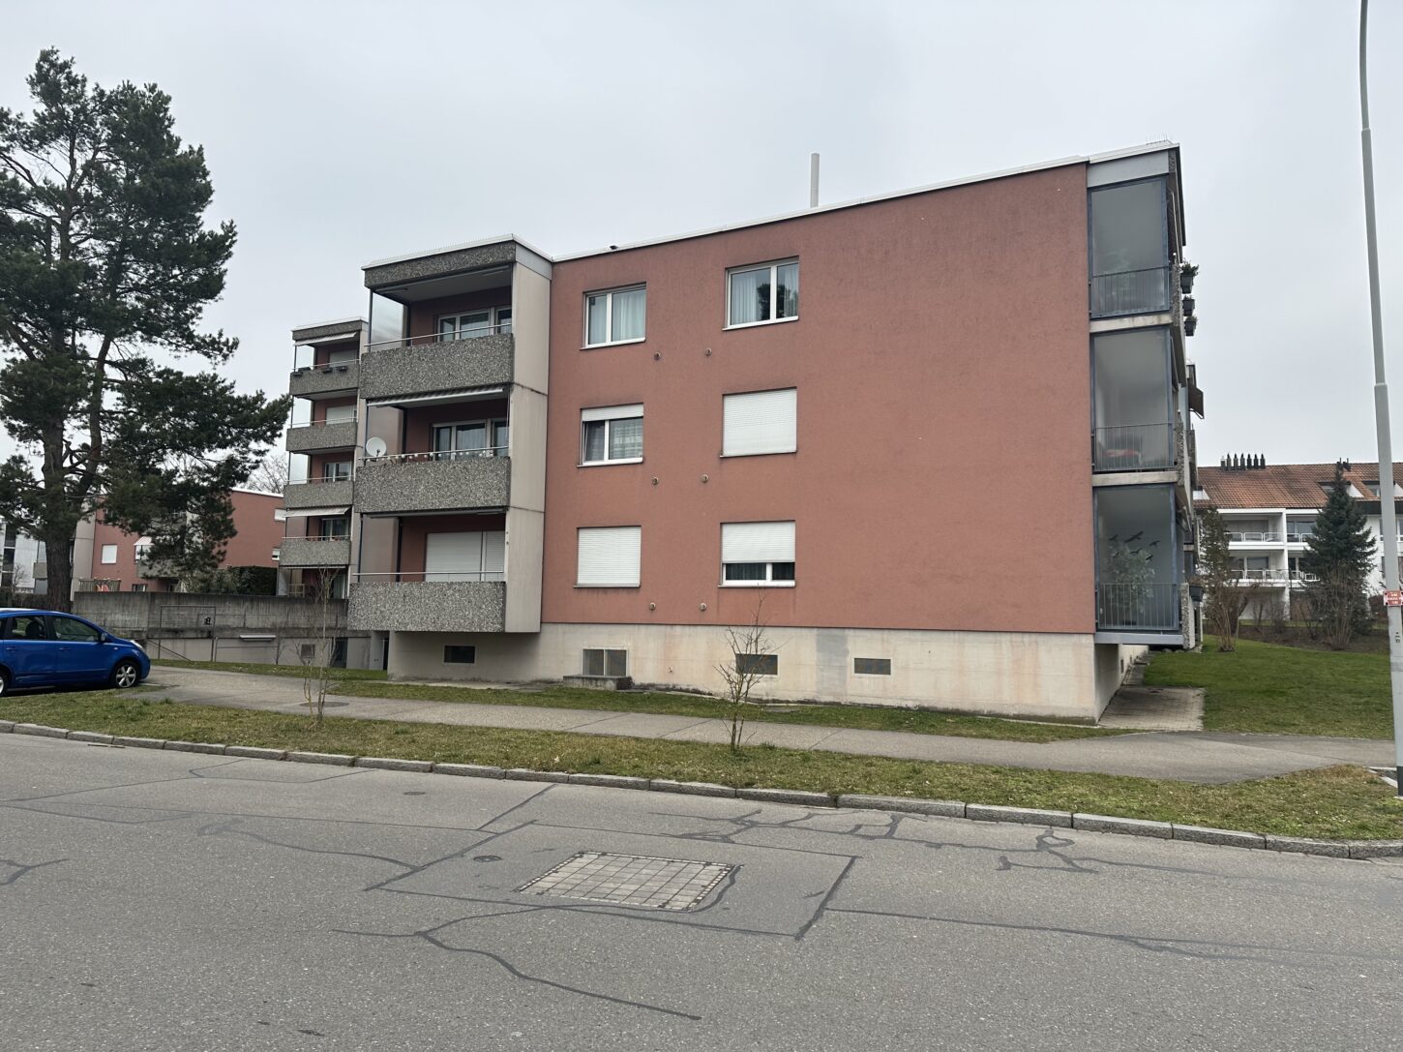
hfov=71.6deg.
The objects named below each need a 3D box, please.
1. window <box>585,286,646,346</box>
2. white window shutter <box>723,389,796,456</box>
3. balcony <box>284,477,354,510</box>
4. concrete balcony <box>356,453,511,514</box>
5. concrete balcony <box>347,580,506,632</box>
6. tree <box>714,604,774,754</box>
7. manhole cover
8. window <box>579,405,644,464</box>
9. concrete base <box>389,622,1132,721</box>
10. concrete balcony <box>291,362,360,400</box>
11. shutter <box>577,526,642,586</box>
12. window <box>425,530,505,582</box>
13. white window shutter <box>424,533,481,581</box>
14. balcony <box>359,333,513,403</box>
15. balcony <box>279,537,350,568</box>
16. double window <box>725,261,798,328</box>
[{"bbox_3d":[-1.927,-4.696,21.899,1.643,1.323,0.146,-2,-6,26],"label":"window"},{"bbox_3d":[1.217,-2.130,20.210,1.684,1.345,0.140,-2,-6,27],"label":"white window shutter"},{"bbox_3d":[-17.548,-1.359,45.841,4.474,1.105,1.307,-2,-6,27],"label":"balcony"},{"bbox_3d":[-5.958,-0.868,22.628,4.544,1.113,1.278,-2,-6,26],"label":"concrete balcony"},{"bbox_3d":[-6.007,1.906,22.667,4.602,1.076,1.307,-2,-6,27],"label":"concrete balcony"},{"bbox_3d":[0.491,1.681,11.029,0.720,1.740,0.680,1,-5,0],"label":"tree"},{"bbox_3d":[-0.430,2.145,5.863,1.043,0.050,1.011,-1,-6,16],"label":"manhole cover"},{"bbox_3d":[-1.961,-2.010,21.663,1.643,1.314,0.146,-2,-6,26],"label":"window"},{"bbox_3d":[2.066,3.325,25.421,16.188,1.506,11.315,-2,-6,26],"label":"concrete base"},{"bbox_3d":[-17.435,-6.785,46.066,4.508,1.095,1.278,-2,-6,26],"label":"concrete balcony"},{"bbox_3d":[-2.050,0.697,21.572,1.693,1.330,0.140,-2,-6,27],"label":"shutter"},{"bbox_3d":[-5.580,0.838,23.396,2.507,1.354,0.140,-2,-6,27],"label":"window"},{"bbox_3d":[-5.907,0.820,23.331,1.639,1.323,0.091,-2,-6,26],"label":"white window shutter"},{"bbox_3d":[-5.922,-3.586,22.867,4.544,1.131,1.278,-2,-6,26],"label":"balcony"},{"bbox_3d":[-17.541,1.323,45.352,4.508,1.095,1.278,-2,-6,26],"label":"balcony"},{"bbox_3d":[1.280,-4.824,20.329,1.652,1.332,0.146,-2,-6,26],"label":"double window"}]

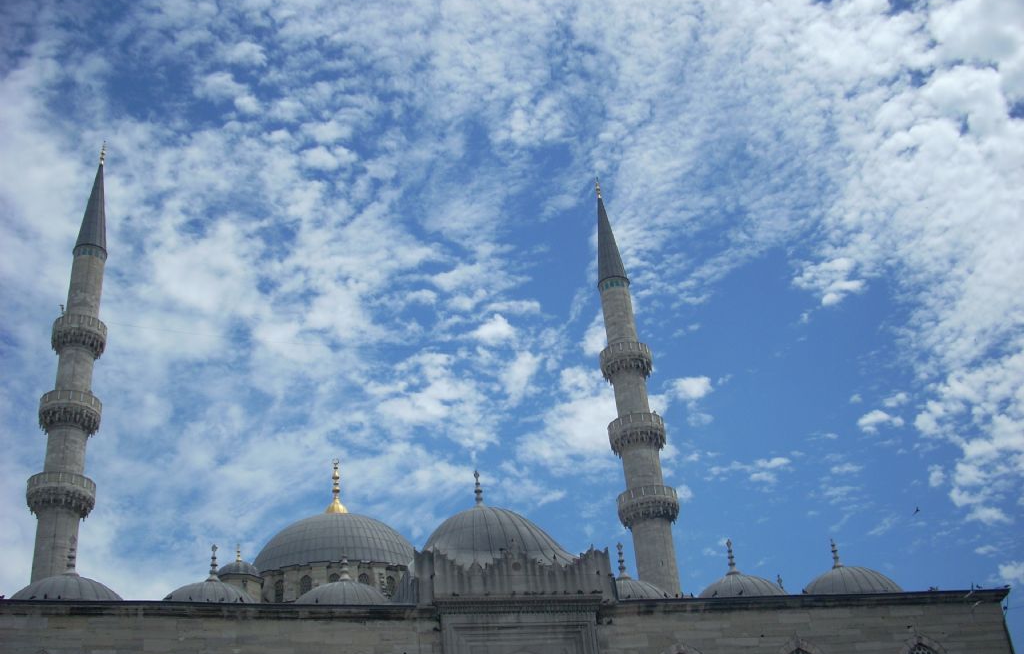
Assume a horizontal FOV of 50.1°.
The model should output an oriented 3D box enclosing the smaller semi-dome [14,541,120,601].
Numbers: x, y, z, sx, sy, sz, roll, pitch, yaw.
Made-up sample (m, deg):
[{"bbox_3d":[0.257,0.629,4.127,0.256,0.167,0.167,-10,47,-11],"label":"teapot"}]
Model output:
[{"bbox_3d":[-16.472,9.383,40.435,4.274,3.064,4.274,3,-31,-14],"label":"smaller semi-dome"}]

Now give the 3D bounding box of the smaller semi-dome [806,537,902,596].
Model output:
[{"bbox_3d":[14.929,10.916,48.455,4.378,3.116,4.378,3,-31,-14],"label":"smaller semi-dome"}]

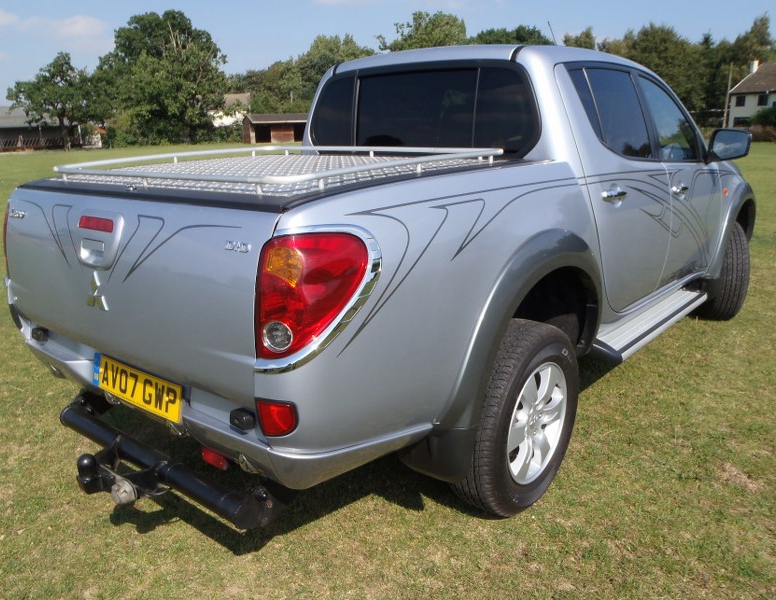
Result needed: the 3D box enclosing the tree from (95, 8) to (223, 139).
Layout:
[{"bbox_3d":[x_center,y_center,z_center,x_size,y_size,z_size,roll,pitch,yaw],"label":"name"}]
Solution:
[{"bbox_3d":[-22.764,-21.533,62.879,12.700,12.300,12.100,-6,15,-18],"label":"tree"}]

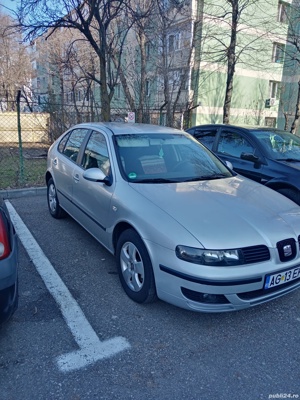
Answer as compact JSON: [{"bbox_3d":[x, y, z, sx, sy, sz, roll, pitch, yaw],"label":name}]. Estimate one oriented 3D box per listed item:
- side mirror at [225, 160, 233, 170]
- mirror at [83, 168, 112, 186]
[{"bbox_3d":[0.969,-0.416,3.791,0.220,0.150,0.160,-10,19,-39],"label":"side mirror"},{"bbox_3d":[-0.508,-0.228,2.884,0.220,0.150,0.160,-5,16,-24],"label":"mirror"}]

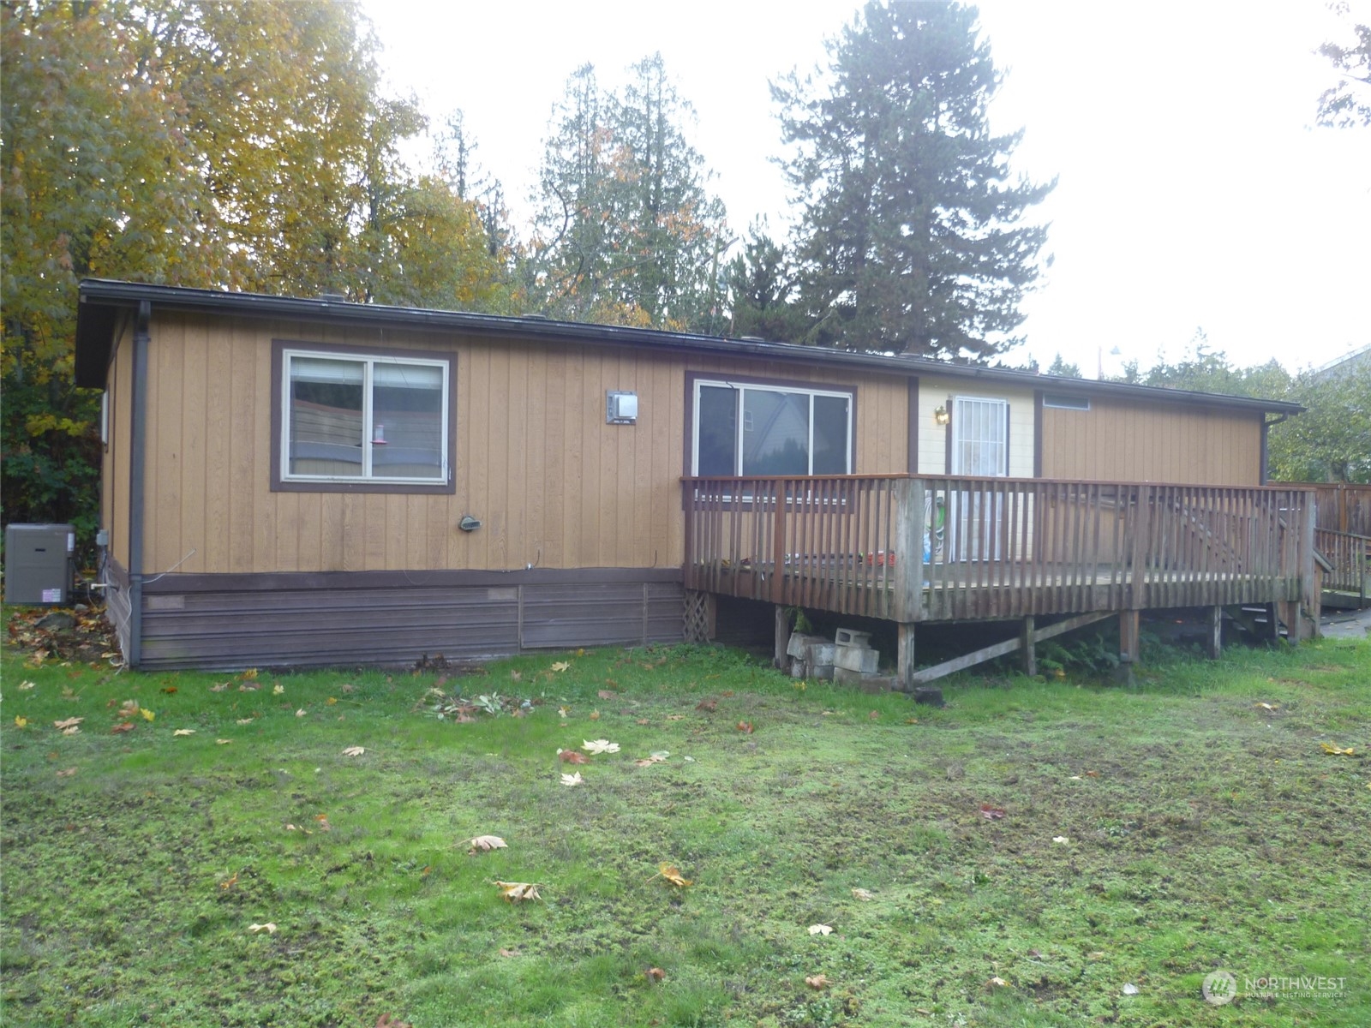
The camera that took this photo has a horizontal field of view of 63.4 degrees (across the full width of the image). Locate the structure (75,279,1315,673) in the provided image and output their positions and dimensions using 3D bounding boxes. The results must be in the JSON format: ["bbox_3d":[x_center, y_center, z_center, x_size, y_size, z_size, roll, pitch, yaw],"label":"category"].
[{"bbox_3d":[0.533,-0.307,16.084,16.400,3.350,7.200,1,1,-29],"label":"structure"}]

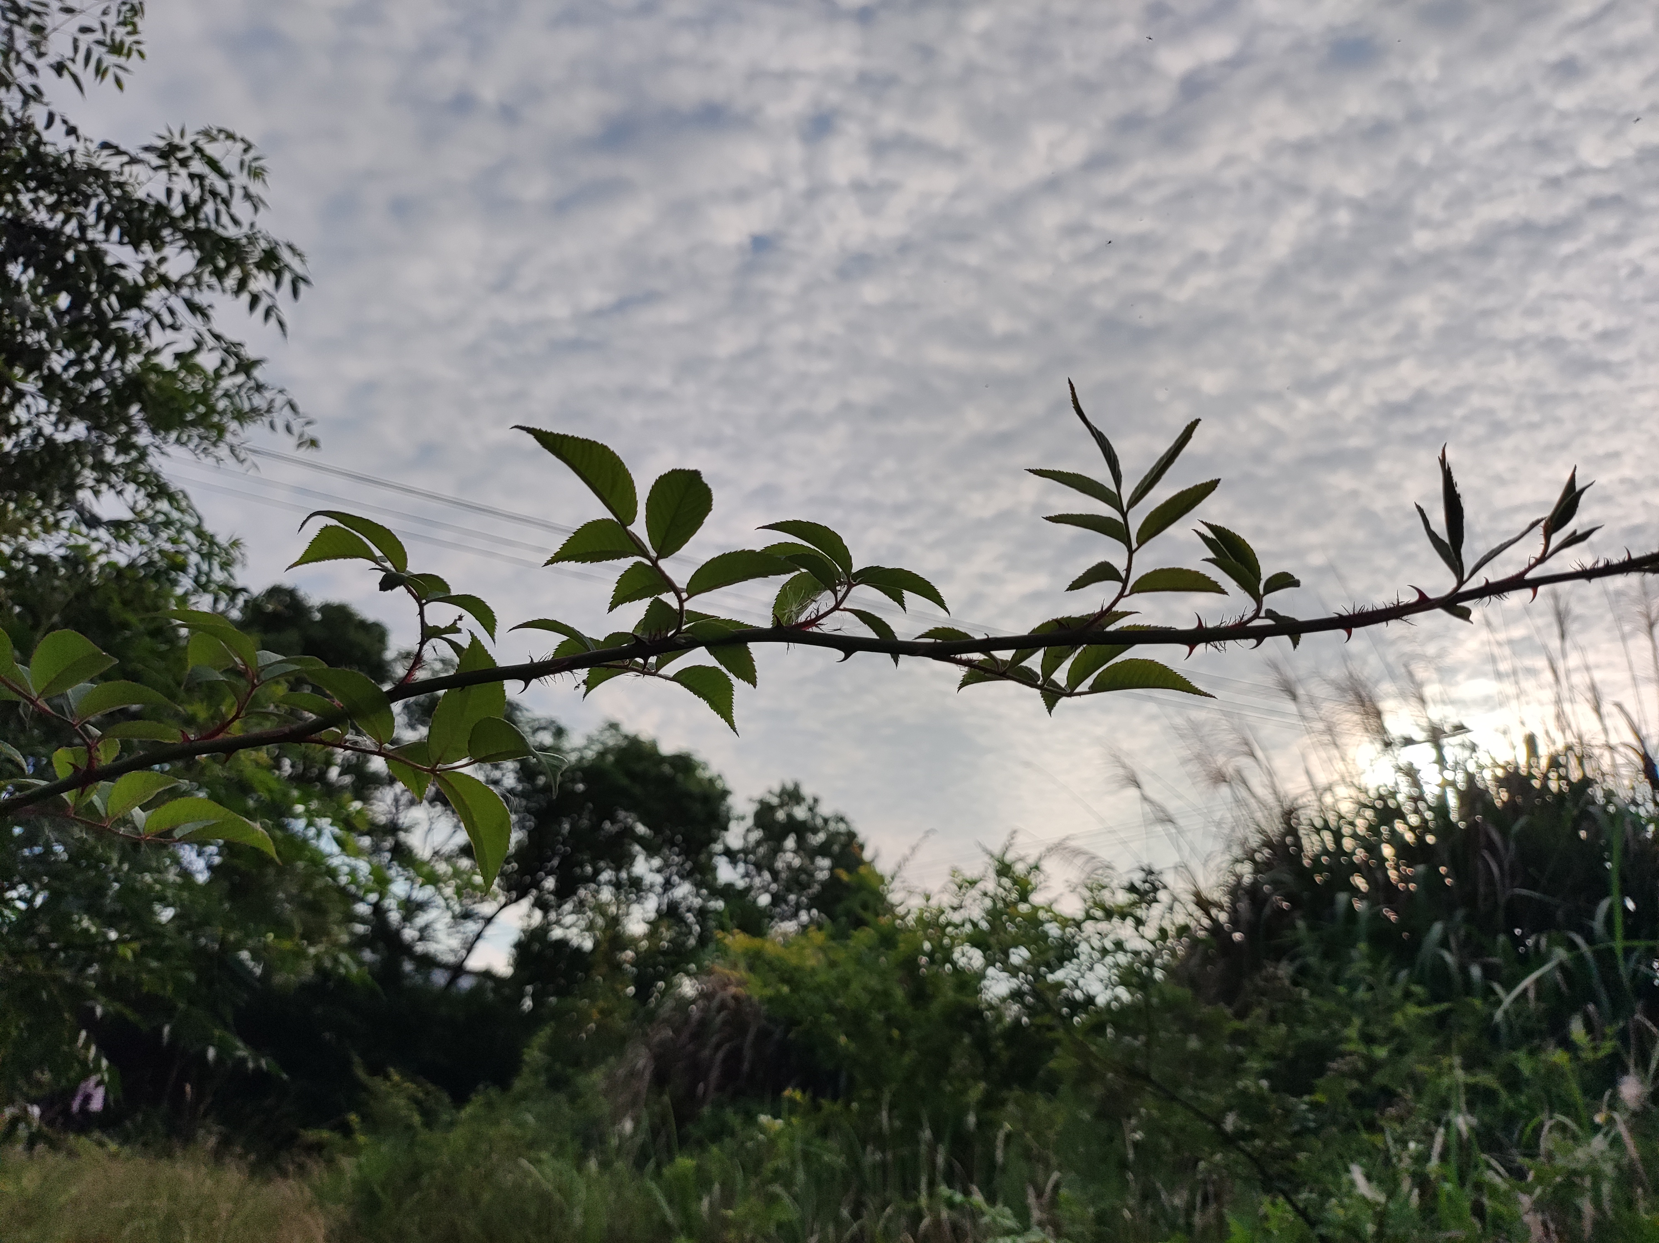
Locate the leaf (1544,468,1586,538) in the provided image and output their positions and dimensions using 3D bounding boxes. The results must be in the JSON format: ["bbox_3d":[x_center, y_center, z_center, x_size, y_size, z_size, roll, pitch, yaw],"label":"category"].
[{"bbox_3d":[0.251,-0.040,0.408,0.009,0.026,0.006,25,-6,-21],"label":"leaf"}]

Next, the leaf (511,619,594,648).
[{"bbox_3d":[-0.090,0.004,0.390,0.029,0.006,0.015,15,-23,11],"label":"leaf"}]

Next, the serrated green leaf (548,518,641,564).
[{"bbox_3d":[-0.076,-0.026,0.387,0.032,0.006,0.019,-5,-38,6],"label":"serrated green leaf"}]

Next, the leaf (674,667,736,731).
[{"bbox_3d":[-0.041,0.025,0.412,0.031,0.006,0.015,44,-52,-15],"label":"leaf"}]

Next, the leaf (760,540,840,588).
[{"bbox_3d":[-0.011,-0.021,0.460,0.031,0.007,0.017,20,-28,0],"label":"leaf"}]

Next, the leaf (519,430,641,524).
[{"bbox_3d":[-0.096,-0.055,0.455,0.055,0.009,0.024,40,-47,0],"label":"leaf"}]

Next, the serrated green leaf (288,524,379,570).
[{"bbox_3d":[-0.168,-0.024,0.405,0.034,0.008,0.016,-2,-36,10],"label":"serrated green leaf"}]

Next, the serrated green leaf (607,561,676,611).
[{"bbox_3d":[-0.064,-0.012,0.408,0.026,0.005,0.016,-17,-48,18],"label":"serrated green leaf"}]

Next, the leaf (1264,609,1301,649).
[{"bbox_3d":[0.170,0.003,0.450,0.005,0.018,0.009,-41,0,-4],"label":"leaf"}]

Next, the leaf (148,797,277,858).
[{"bbox_3d":[-0.234,0.078,0.455,0.049,0.010,0.023,12,-50,0],"label":"leaf"}]

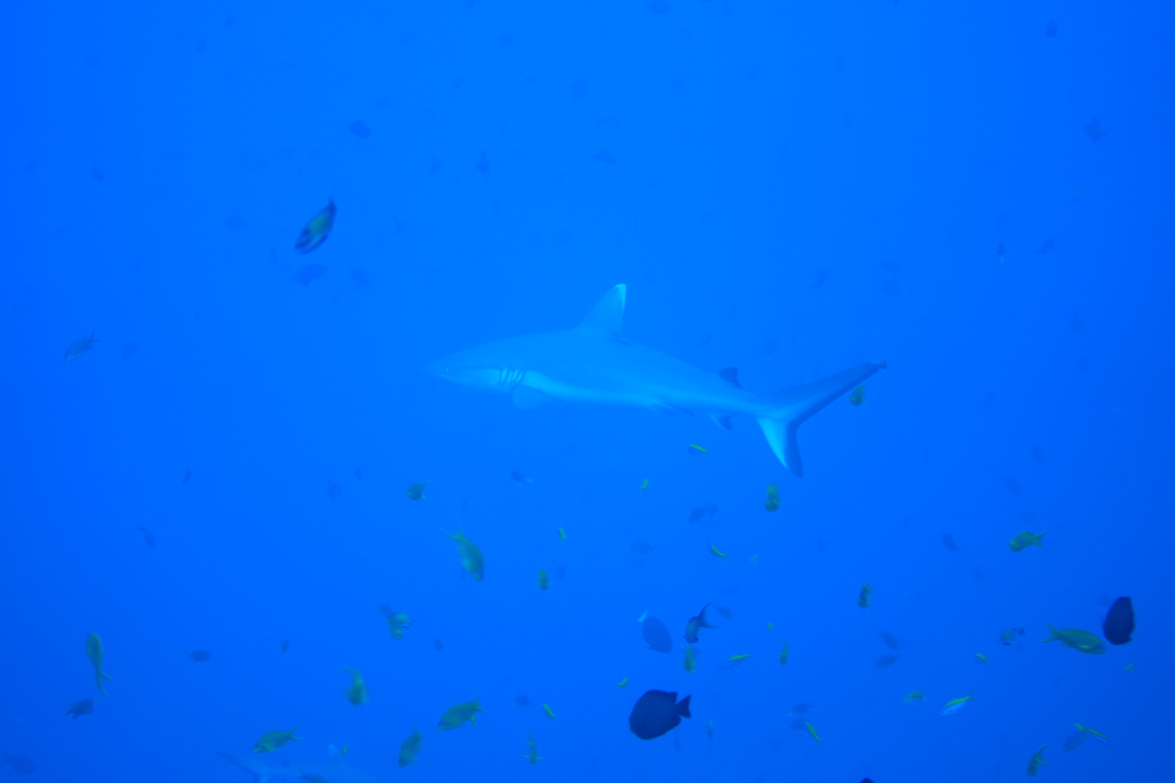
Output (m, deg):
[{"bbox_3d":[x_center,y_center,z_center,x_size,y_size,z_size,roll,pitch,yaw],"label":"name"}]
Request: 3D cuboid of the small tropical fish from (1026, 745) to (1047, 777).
[{"bbox_3d":[0.924,0.759,4.700,0.020,0.035,0.090,10,48,31],"label":"small tropical fish"}]

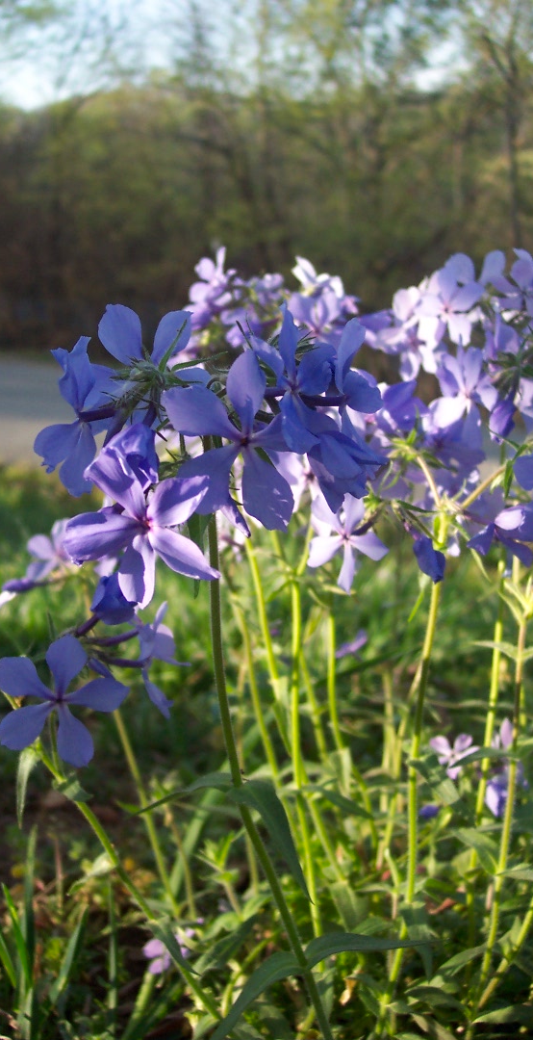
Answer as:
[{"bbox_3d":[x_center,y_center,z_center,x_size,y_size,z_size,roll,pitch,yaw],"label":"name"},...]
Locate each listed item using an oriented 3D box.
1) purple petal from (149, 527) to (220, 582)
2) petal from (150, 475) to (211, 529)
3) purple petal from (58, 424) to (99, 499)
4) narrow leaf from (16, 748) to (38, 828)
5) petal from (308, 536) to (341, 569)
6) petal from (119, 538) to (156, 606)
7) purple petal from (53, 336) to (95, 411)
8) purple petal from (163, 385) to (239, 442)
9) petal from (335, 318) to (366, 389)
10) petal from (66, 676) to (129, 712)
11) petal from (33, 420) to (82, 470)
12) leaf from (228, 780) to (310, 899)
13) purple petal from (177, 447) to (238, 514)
[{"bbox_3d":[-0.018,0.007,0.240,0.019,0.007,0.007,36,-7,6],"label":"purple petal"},{"bbox_3d":[-0.020,-0.004,0.250,0.017,0.009,0.005,-33,2,8],"label":"petal"},{"bbox_3d":[-0.045,-0.014,0.265,0.011,0.018,0.004,13,-8,-40],"label":"purple petal"},{"bbox_3d":[-0.057,0.063,0.260,0.004,0.019,0.004,-4,-17,23],"label":"narrow leaf"},{"bbox_3d":[0.021,0.010,0.385,0.015,0.008,0.003,-36,-7,-4],"label":"petal"},{"bbox_3d":[-0.028,0.012,0.250,0.009,0.016,0.005,7,11,-1],"label":"petal"},{"bbox_3d":[-0.046,-0.035,0.265,0.006,0.018,0.012,0,5,39],"label":"purple petal"},{"bbox_3d":[-0.015,-0.023,0.250,0.019,0.011,0.004,27,8,3],"label":"purple petal"},{"bbox_3d":[0.020,-0.040,0.262,0.005,0.017,0.011,0,17,-37],"label":"petal"},{"bbox_3d":[-0.046,0.048,0.300,0.017,0.010,0.004,-10,0,0],"label":"petal"},{"bbox_3d":[-0.049,-0.018,0.260,0.013,0.010,0.007,-30,-13,0],"label":"petal"},{"bbox_3d":[0.002,0.066,0.228,0.008,0.007,0.026,-18,62,-28],"label":"leaf"},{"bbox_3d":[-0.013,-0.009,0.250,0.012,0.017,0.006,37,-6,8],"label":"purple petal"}]

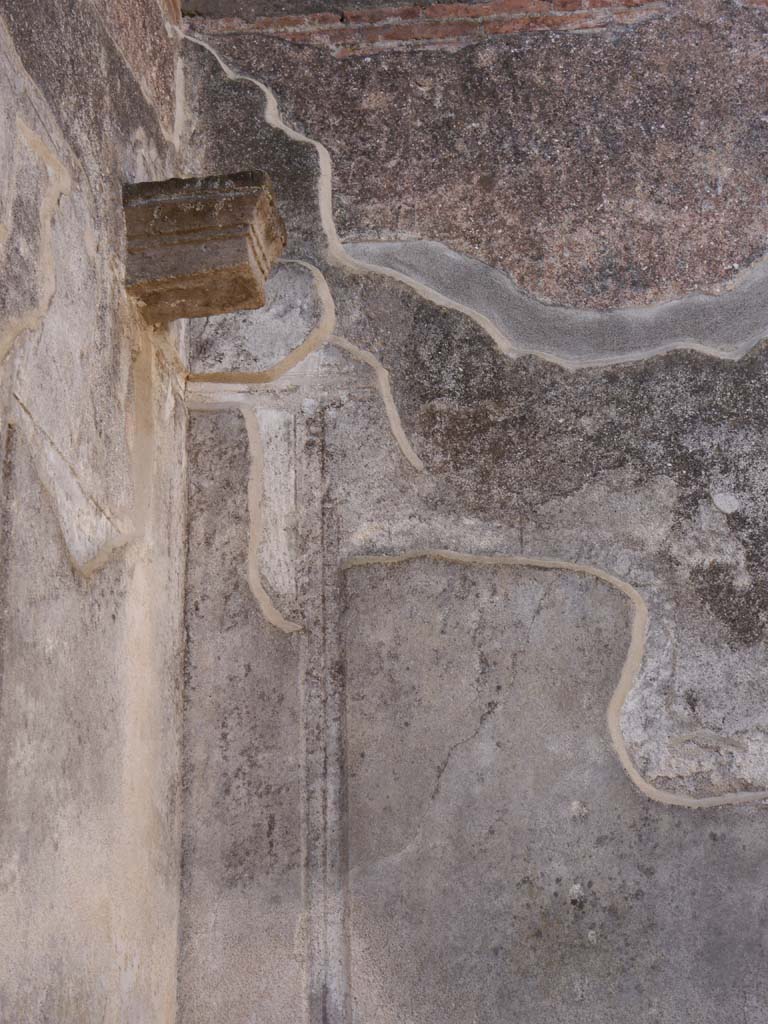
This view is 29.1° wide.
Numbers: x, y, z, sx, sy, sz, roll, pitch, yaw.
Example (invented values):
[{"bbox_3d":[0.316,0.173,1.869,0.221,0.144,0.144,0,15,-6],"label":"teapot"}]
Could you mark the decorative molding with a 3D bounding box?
[{"bbox_3d":[-0.448,-0.655,3.710,0.340,0.240,0.340,-2,-14,4],"label":"decorative molding"}]

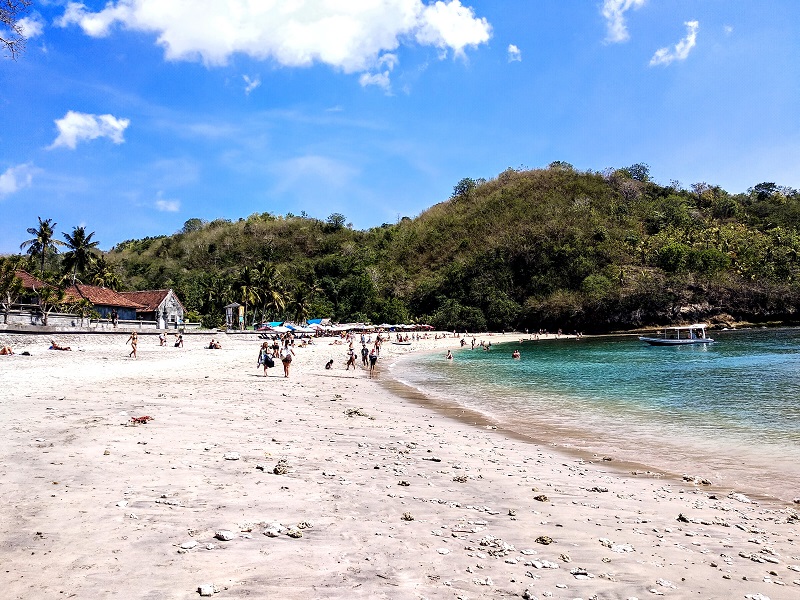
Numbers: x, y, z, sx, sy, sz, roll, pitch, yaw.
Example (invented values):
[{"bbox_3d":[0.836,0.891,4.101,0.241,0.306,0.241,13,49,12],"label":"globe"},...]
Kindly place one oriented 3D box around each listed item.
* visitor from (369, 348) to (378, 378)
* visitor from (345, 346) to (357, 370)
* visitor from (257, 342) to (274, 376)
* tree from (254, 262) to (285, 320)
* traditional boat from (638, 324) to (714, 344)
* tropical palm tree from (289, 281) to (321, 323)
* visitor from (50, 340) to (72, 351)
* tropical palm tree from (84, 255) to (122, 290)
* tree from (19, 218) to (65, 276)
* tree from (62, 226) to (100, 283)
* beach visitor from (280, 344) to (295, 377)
[{"bbox_3d":[-1.808,4.128,41.000,0.520,1.570,0.380,0,-2,0],"label":"visitor"},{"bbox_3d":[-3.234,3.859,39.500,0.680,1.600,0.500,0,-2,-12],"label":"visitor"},{"bbox_3d":[-6.470,2.866,28.800,0.700,1.650,0.500,0,-2,11],"label":"visitor"},{"bbox_3d":[-19.621,-0.974,90.000,5.000,9.890,5.000,0,-2,0],"label":"tree"},{"bbox_3d":[41.413,5.167,90.000,11.200,3.000,2.500,0,-2,-12],"label":"traditional boat"},{"bbox_3d":[-18.147,1.128,113.000,6.000,9.600,6.000,0,-2,0],"label":"tropical palm tree"},{"bbox_3d":[-24.237,3.313,43.000,1.600,0.620,0.550,0,0,0],"label":"visitor"},{"bbox_3d":[-42.435,-1.288,86.000,5.500,10.450,5.500,0,-2,0],"label":"tropical palm tree"},{"bbox_3d":[-45.746,-3.652,77.000,5.700,14.000,5.700,0,-2,0],"label":"tree"},{"bbox_3d":[-43.463,-3.070,82.000,5.400,13.920,5.400,0,-2,0],"label":"tree"},{"bbox_3d":[-5.126,2.723,27.500,0.600,1.650,0.420,0,-2,3],"label":"beach visitor"}]

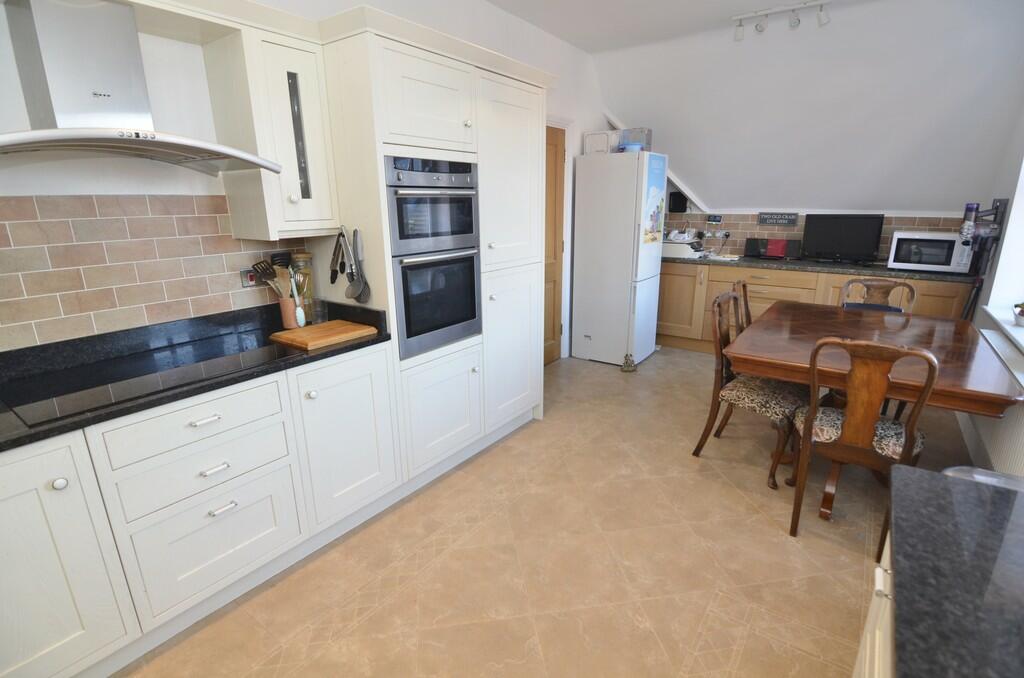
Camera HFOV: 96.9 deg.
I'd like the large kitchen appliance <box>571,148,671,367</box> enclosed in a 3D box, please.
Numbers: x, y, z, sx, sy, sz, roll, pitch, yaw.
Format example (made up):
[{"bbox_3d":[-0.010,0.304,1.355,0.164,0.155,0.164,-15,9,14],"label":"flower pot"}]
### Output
[{"bbox_3d":[1.034,-0.750,4.412,0.650,1.900,0.600,12,20,37],"label":"large kitchen appliance"}]

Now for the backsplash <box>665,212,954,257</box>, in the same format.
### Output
[{"bbox_3d":[2.826,-1.036,4.608,2.600,0.435,0.020,12,20,37],"label":"backsplash"}]

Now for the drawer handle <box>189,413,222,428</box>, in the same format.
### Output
[{"bbox_3d":[-1.025,0.278,1.521,0.032,0.018,0.090,12,20,37],"label":"drawer handle"}]

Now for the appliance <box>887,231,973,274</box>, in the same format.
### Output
[{"bbox_3d":[3.413,-0.725,3.710,0.478,0.290,0.360,12,20,37],"label":"appliance"}]

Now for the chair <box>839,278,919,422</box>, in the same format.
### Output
[{"bbox_3d":[2.392,0.105,3.073,0.500,0.960,0.540,12,20,37],"label":"chair"}]

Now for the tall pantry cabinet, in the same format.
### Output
[{"bbox_3d":[-0.391,-0.402,2.659,0.580,2.015,1.220,12,20,37],"label":"tall pantry cabinet"}]

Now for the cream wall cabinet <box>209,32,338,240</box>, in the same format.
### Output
[{"bbox_3d":[-1.036,-0.842,2.005,0.360,0.770,0.330,12,20,37],"label":"cream wall cabinet"}]

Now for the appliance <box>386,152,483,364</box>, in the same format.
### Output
[{"bbox_3d":[-0.527,-0.437,2.374,0.530,0.905,0.578,12,20,37],"label":"appliance"}]

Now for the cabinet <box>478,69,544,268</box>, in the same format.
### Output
[{"bbox_3d":[-0.210,-0.951,2.740,0.570,0.978,0.613,12,20,37],"label":"cabinet"}]

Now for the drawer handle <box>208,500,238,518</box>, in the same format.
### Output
[{"bbox_3d":[-1.022,0.609,1.617,0.032,0.018,0.090,12,20,37],"label":"drawer handle"}]

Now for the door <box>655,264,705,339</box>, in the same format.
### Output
[{"bbox_3d":[1.743,-0.414,4.722,0.565,0.750,0.025,12,20,37],"label":"door"}]

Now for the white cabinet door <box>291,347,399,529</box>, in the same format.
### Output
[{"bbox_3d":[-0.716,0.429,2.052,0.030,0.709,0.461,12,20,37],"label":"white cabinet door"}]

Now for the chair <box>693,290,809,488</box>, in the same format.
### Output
[{"bbox_3d":[1.398,0.251,2.592,0.520,0.970,0.500,14,21,41],"label":"chair"}]

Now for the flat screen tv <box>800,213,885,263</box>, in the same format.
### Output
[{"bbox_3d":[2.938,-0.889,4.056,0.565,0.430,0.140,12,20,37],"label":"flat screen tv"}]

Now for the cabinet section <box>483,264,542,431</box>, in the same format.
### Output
[{"bbox_3d":[-0.198,-0.004,3.034,0.570,0.985,0.590,12,21,37],"label":"cabinet section"}]

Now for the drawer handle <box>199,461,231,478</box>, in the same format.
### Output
[{"bbox_3d":[-1.023,0.456,1.573,0.032,0.018,0.090,12,20,37],"label":"drawer handle"}]

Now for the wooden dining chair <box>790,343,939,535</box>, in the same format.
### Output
[{"bbox_3d":[1.545,0.415,2.042,0.500,0.955,0.540,11,20,35],"label":"wooden dining chair"}]

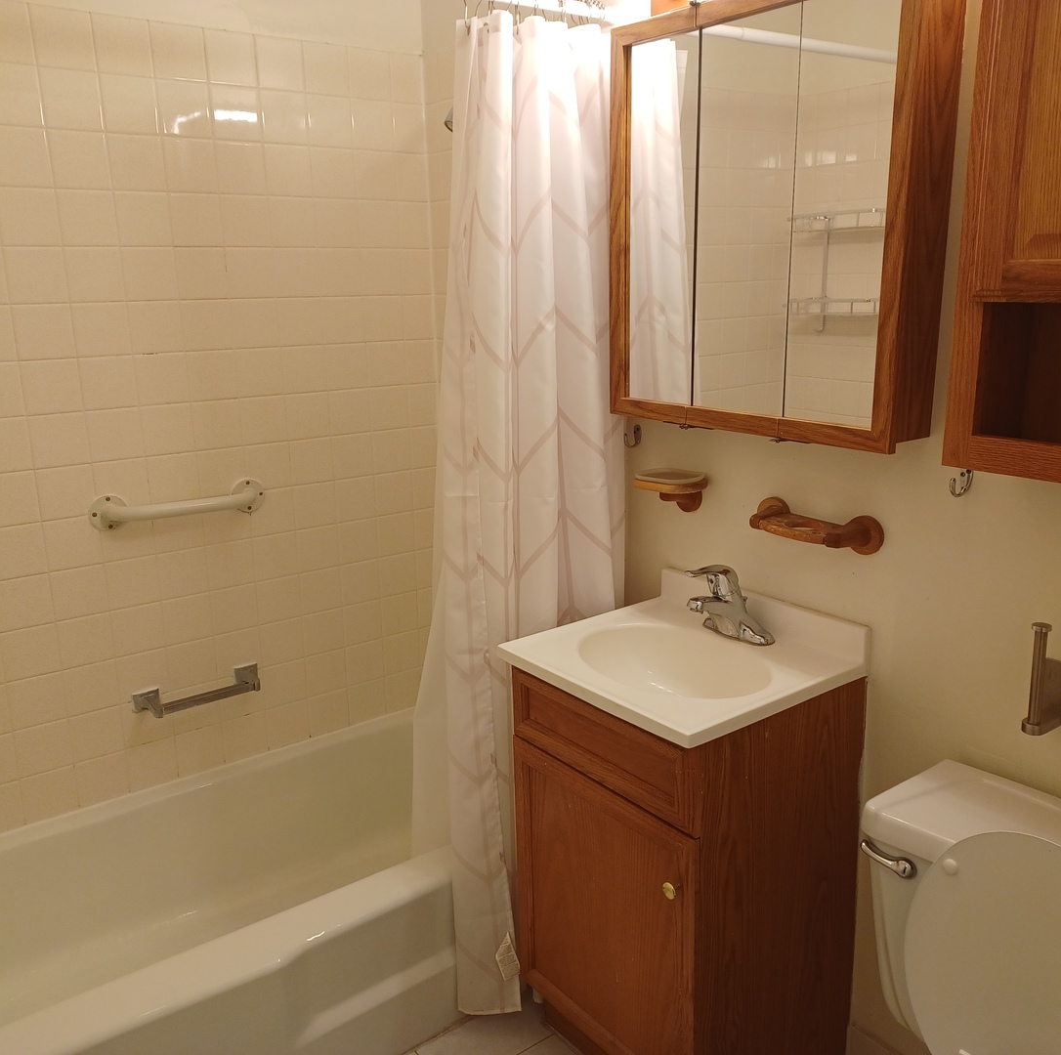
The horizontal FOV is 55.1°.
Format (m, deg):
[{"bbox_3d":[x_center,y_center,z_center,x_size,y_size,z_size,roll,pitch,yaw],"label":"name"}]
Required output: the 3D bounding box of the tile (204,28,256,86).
[{"bbox_3d":[-0.637,-0.995,2.160,0.108,0.107,0.010,-11,17,-35],"label":"tile"}]

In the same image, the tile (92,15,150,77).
[{"bbox_3d":[-0.816,-0.962,2.033,0.108,0.108,0.010,-11,17,-35],"label":"tile"}]

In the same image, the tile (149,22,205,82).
[{"bbox_3d":[-0.727,-0.979,2.097,0.108,0.108,0.010,-11,17,-35],"label":"tile"}]

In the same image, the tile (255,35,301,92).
[{"bbox_3d":[-0.549,-1.012,2.223,0.108,0.108,0.010,-11,17,-35],"label":"tile"}]

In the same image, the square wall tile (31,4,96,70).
[{"bbox_3d":[-0.905,-0.946,1.969,0.108,0.108,0.010,-11,17,-35],"label":"square wall tile"}]

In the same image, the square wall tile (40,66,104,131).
[{"bbox_3d":[-0.901,-0.839,1.997,0.108,0.108,0.010,-11,17,-35],"label":"square wall tile"}]

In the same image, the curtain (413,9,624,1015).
[{"bbox_3d":[0.027,0.035,1.956,0.440,1.850,0.165,-11,17,-35],"label":"curtain"}]

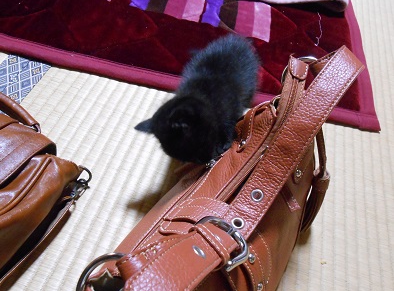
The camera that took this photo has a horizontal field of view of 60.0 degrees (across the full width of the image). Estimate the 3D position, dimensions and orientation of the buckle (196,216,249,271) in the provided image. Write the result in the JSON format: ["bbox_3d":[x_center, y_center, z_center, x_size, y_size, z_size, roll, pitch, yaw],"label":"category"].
[{"bbox_3d":[0.019,0.073,0.252,0.041,0.010,0.027,43,27,19],"label":"buckle"}]

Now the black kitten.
[{"bbox_3d":[0.014,-0.064,0.453,0.112,0.127,0.235,24,53,6],"label":"black kitten"}]

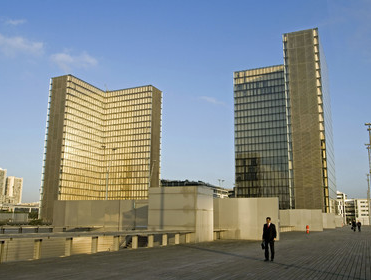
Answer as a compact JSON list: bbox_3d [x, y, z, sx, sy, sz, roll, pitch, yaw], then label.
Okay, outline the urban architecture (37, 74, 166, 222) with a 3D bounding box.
[{"bbox_3d":[-45.337,6.490,219.599,46.659,79.100,46.659,-5,-13,24],"label":"urban architecture"}]

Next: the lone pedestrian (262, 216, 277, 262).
[{"bbox_3d":[3.464,4.082,15.956,0.540,1.760,0.400,-5,-13,24],"label":"lone pedestrian"}]

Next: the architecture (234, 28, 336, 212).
[{"bbox_3d":[42.394,-1.017,179.828,46.659,79.100,46.659,-5,-13,24],"label":"architecture"}]

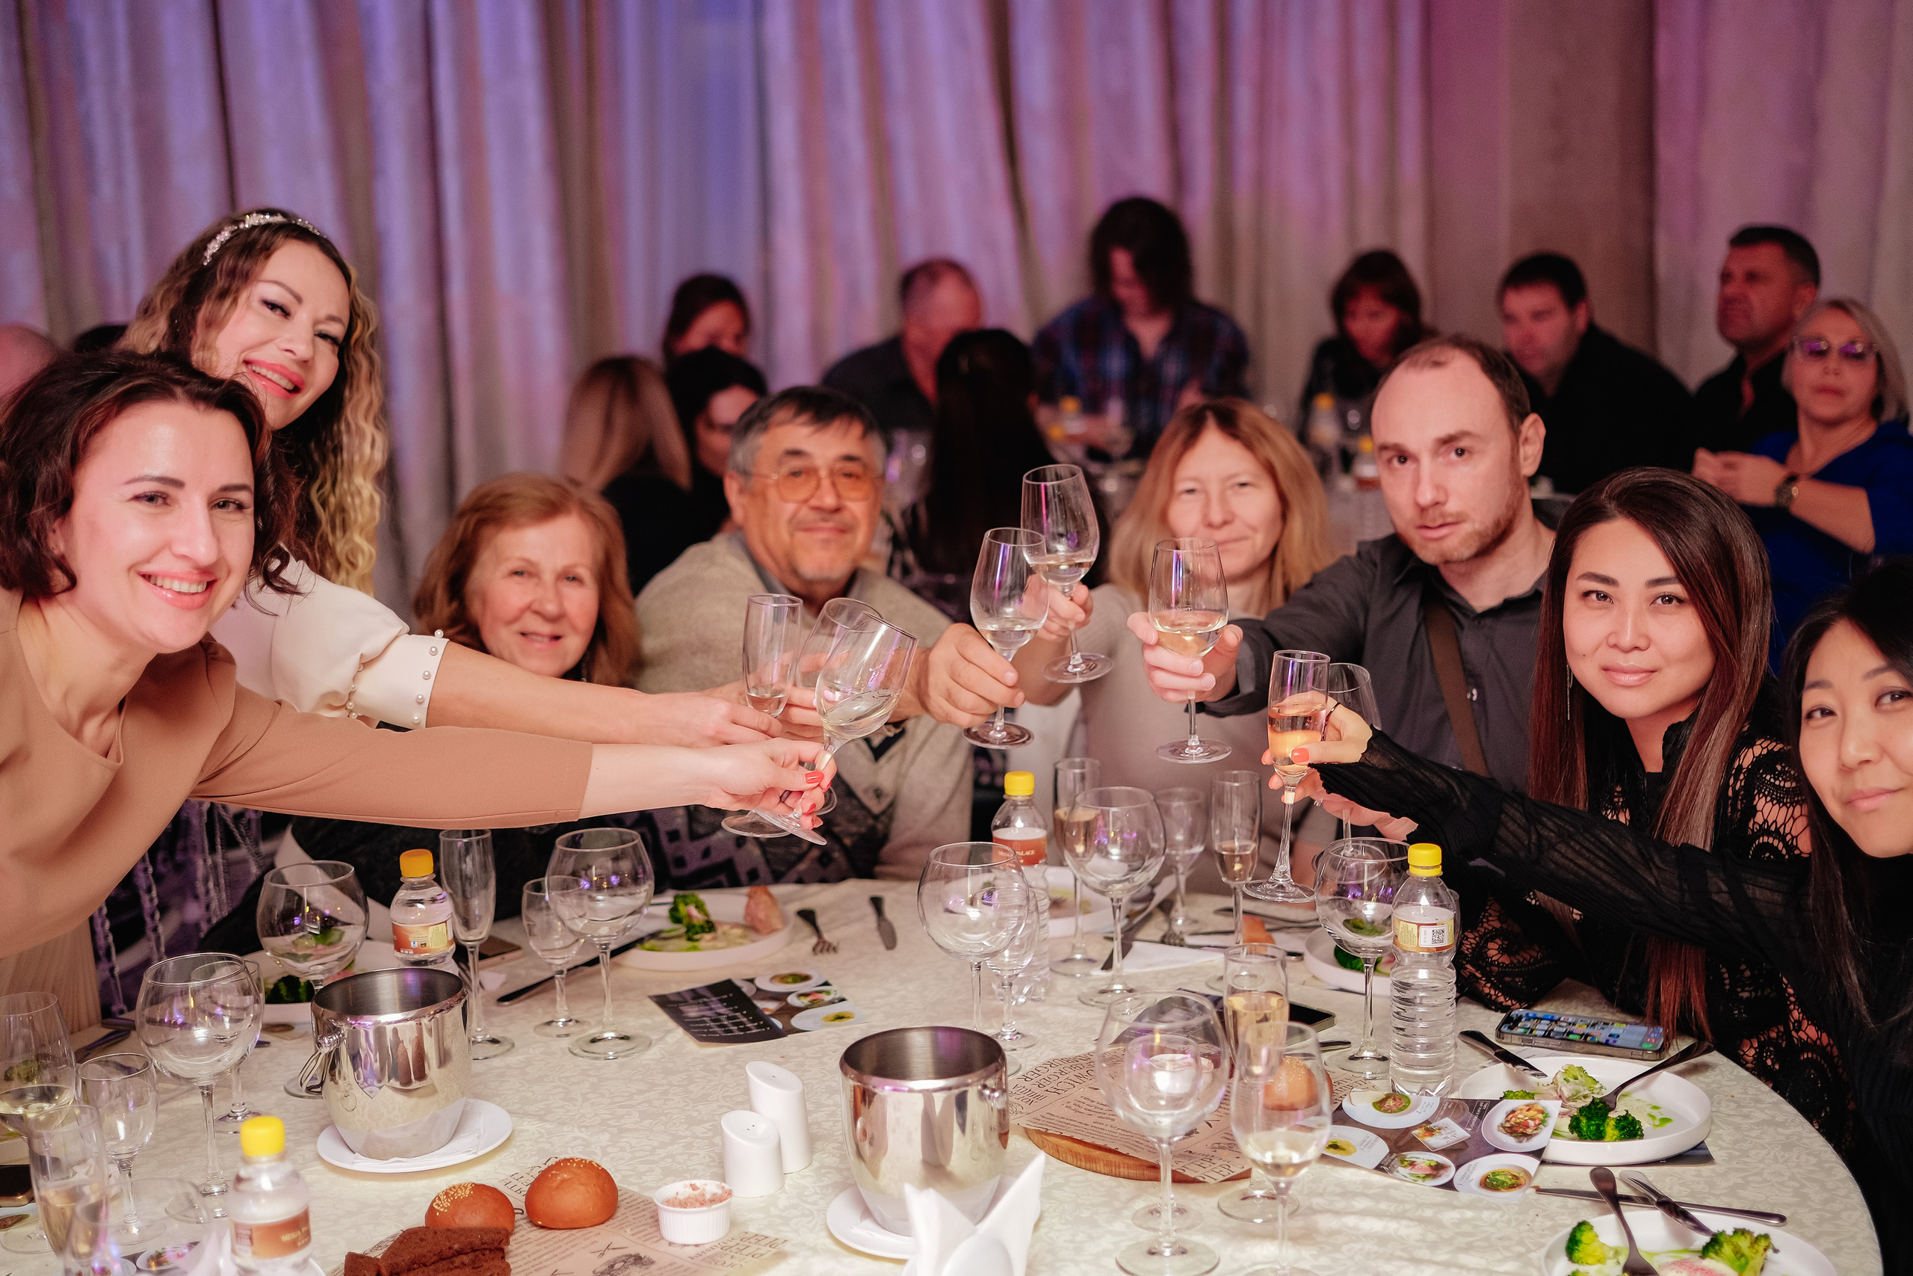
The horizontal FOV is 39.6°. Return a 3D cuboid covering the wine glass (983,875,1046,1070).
[{"bbox_3d":[0.055,0.329,2.646,0.065,0.152,0.065,-2,12,0],"label":"wine glass"}]

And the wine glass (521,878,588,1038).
[{"bbox_3d":[-0.408,0.327,2.722,0.065,0.152,0.065,-2,12,0],"label":"wine glass"}]

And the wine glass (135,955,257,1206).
[{"bbox_3d":[-0.640,0.382,2.261,0.105,0.210,0.105,-2,12,0],"label":"wine glass"}]

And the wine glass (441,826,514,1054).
[{"bbox_3d":[-0.475,0.300,2.610,0.067,0.220,0.067,-2,12,0],"label":"wine glass"}]

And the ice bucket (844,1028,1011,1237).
[{"bbox_3d":[-0.025,0.415,2.221,0.151,0.139,0.140,-2,12,0],"label":"ice bucket"}]

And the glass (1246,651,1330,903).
[{"bbox_3d":[0.303,0.122,2.404,0.067,0.220,0.067,4,12,-1],"label":"glass"}]

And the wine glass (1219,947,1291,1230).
[{"bbox_3d":[0.248,0.364,2.186,0.067,0.220,0.067,-2,12,0],"label":"wine glass"}]

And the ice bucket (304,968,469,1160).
[{"bbox_3d":[-0.509,0.389,2.414,0.140,0.139,0.151,-2,12,0],"label":"ice bucket"}]

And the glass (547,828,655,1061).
[{"bbox_3d":[-0.353,0.306,2.659,0.106,0.214,0.106,-2,12,0],"label":"glass"}]

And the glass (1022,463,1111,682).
[{"bbox_3d":[0.109,-0.065,2.649,0.079,0.210,0.079,-8,23,1],"label":"glass"}]

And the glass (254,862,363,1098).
[{"bbox_3d":[-0.609,0.325,2.533,0.105,0.210,0.105,-2,12,0],"label":"glass"}]

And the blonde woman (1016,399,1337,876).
[{"bbox_3d":[0.262,0.400,3.089,0.500,1.313,0.700,1,12,12],"label":"blonde woman"}]

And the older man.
[{"bbox_3d":[-0.154,0.389,3.151,0.540,1.334,0.720,-2,12,-3],"label":"older man"}]

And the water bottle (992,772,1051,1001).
[{"bbox_3d":[0.068,0.253,2.732,0.060,0.229,0.060,-2,12,0],"label":"water bottle"}]

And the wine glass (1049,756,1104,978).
[{"bbox_3d":[0.132,0.246,2.854,0.064,0.225,0.064,-2,12,0],"label":"wine glass"}]

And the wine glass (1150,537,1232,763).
[{"bbox_3d":[0.224,0.009,2.531,0.076,0.205,0.076,-3,12,0],"label":"wine glass"}]

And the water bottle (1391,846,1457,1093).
[{"bbox_3d":[0.429,0.302,2.435,0.060,0.229,0.060,-2,12,0],"label":"water bottle"}]

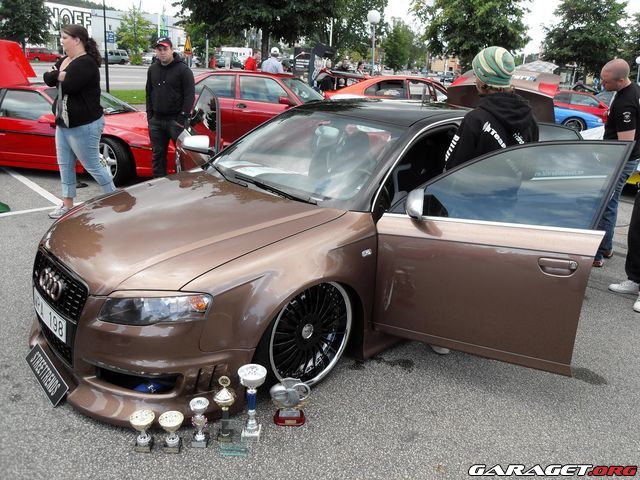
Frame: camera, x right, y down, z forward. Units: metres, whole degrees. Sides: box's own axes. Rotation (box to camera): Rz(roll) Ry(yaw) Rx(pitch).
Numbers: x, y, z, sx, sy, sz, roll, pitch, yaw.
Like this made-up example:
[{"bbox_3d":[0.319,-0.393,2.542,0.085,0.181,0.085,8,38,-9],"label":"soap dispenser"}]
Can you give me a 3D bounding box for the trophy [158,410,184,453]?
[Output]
[{"bbox_3d":[-0.627,0.810,2.182,0.105,0.180,0.105,1,19,-6],"label":"trophy"}]

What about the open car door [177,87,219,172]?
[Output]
[{"bbox_3d":[-1.015,-0.642,4.438,0.240,1.200,1.130,-5,20,-22],"label":"open car door"}]

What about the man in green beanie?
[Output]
[{"bbox_3d":[0.825,-0.163,2.836,0.530,1.690,0.400,4,19,5],"label":"man in green beanie"}]

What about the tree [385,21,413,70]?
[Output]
[{"bbox_3d":[7.511,-17.678,48.335,3.017,5.353,3.017,5,19,7],"label":"tree"}]

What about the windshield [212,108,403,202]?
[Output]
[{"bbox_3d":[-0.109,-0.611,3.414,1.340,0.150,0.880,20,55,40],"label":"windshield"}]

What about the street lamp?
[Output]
[{"bbox_3d":[1.986,-6.517,18.908,0.480,3.500,0.480,3,19,-1],"label":"street lamp"}]

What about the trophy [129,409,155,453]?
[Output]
[{"bbox_3d":[-0.741,0.813,2.192,0.103,0.153,0.100,2,19,-1],"label":"trophy"}]

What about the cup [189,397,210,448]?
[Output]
[{"bbox_3d":[-0.513,0.784,2.218,0.081,0.205,0.078,2,19,0],"label":"cup"}]

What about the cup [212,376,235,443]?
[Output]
[{"bbox_3d":[-0.409,0.724,2.238,0.087,0.312,0.083,2,19,0],"label":"cup"}]

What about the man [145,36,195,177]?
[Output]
[{"bbox_3d":[-1.590,-1.239,5.571,0.550,1.750,0.360,4,19,1],"label":"man"}]

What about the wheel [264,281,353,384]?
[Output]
[{"bbox_3d":[-0.101,0.448,2.645,0.565,0.565,0.220,-15,23,-41],"label":"wheel"}]

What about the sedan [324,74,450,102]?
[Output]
[{"bbox_3d":[2.445,-3.610,13.773,4.450,1.380,1.720,6,19,8],"label":"sedan"}]

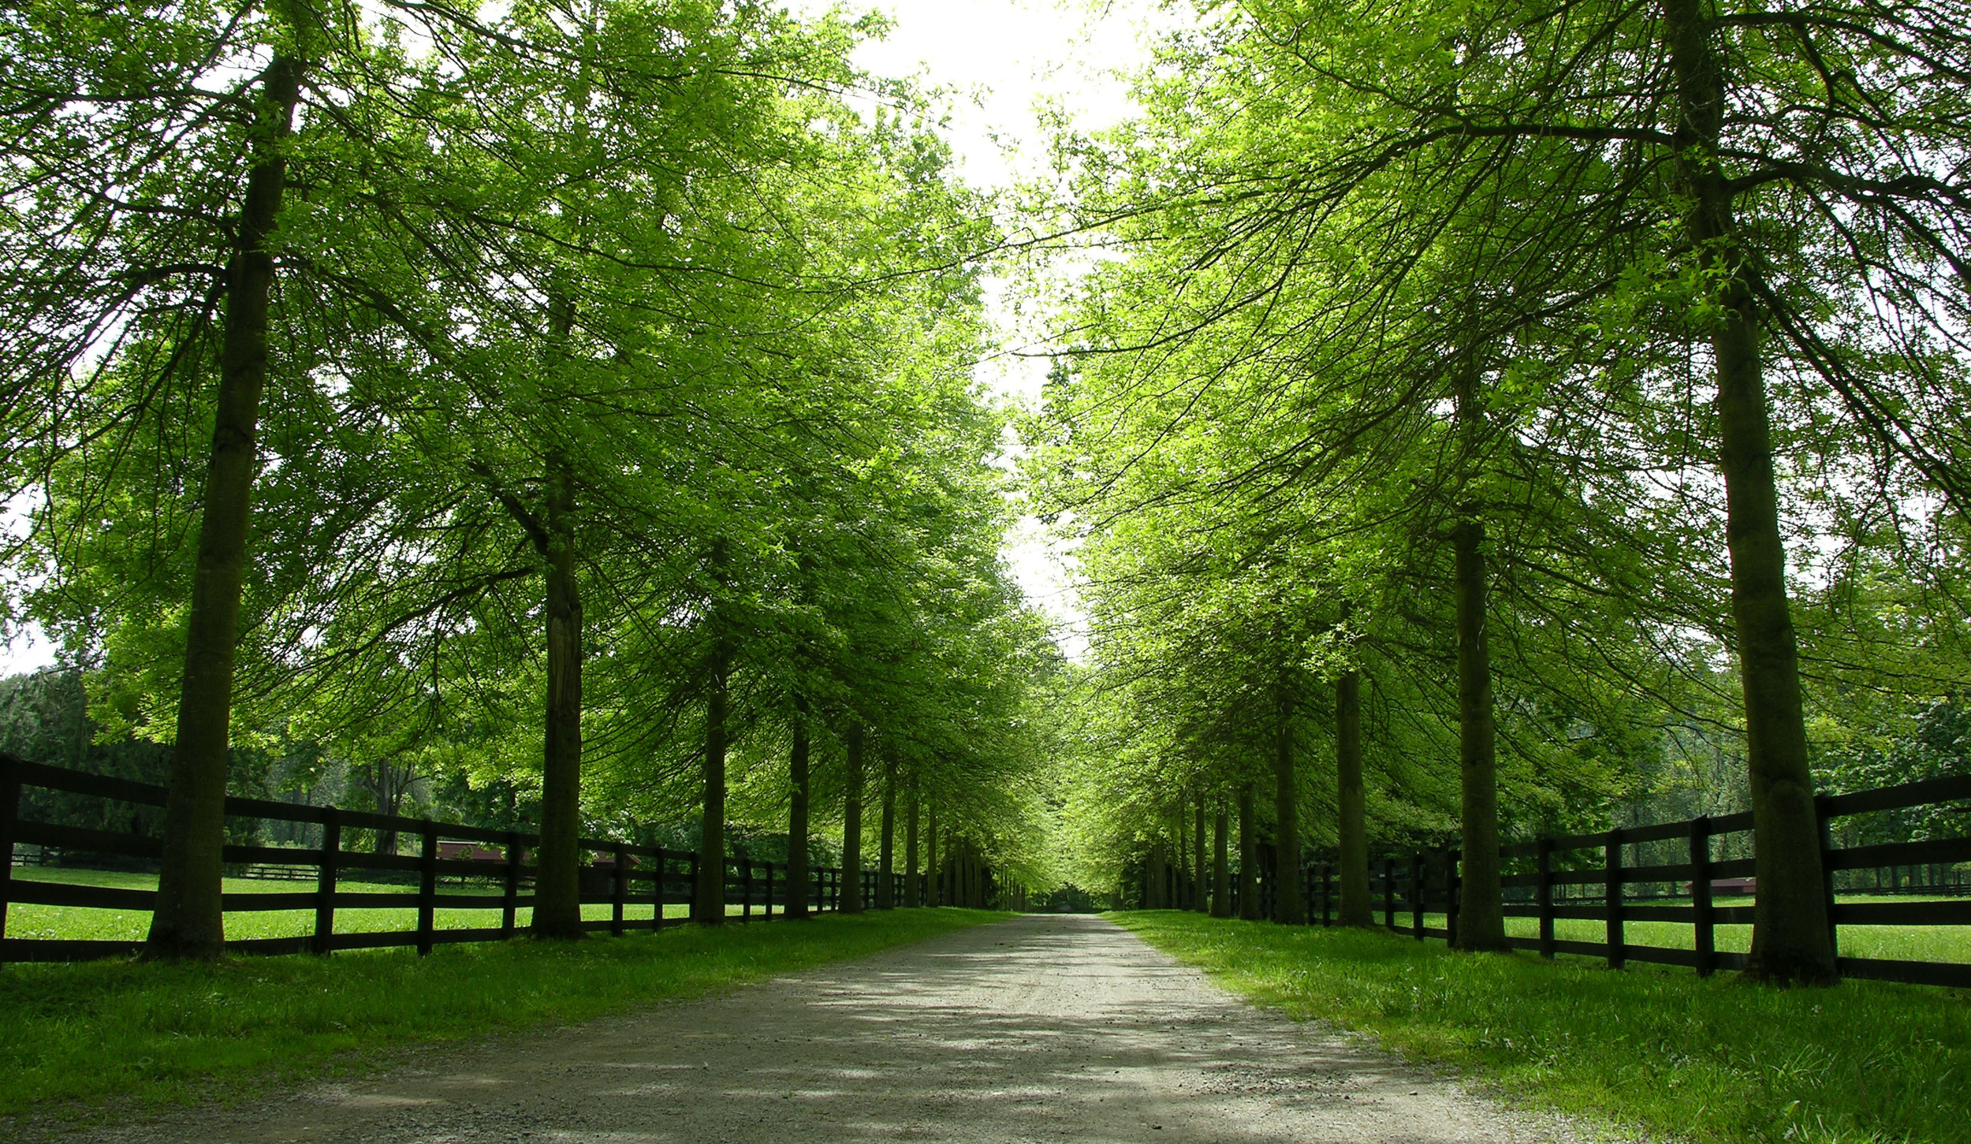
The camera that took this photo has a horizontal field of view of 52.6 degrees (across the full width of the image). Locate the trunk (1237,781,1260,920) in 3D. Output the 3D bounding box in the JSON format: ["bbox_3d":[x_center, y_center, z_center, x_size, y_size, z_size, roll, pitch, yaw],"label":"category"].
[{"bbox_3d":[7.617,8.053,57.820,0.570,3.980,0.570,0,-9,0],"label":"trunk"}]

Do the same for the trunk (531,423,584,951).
[{"bbox_3d":[-5.490,1.425,25.720,0.600,6.490,0.600,0,-9,0],"label":"trunk"}]

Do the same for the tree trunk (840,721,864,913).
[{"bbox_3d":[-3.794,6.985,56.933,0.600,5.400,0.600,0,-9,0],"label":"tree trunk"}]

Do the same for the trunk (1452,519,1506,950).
[{"bbox_3d":[6.210,2.000,25.237,0.600,5.440,0.600,0,-9,0],"label":"trunk"}]

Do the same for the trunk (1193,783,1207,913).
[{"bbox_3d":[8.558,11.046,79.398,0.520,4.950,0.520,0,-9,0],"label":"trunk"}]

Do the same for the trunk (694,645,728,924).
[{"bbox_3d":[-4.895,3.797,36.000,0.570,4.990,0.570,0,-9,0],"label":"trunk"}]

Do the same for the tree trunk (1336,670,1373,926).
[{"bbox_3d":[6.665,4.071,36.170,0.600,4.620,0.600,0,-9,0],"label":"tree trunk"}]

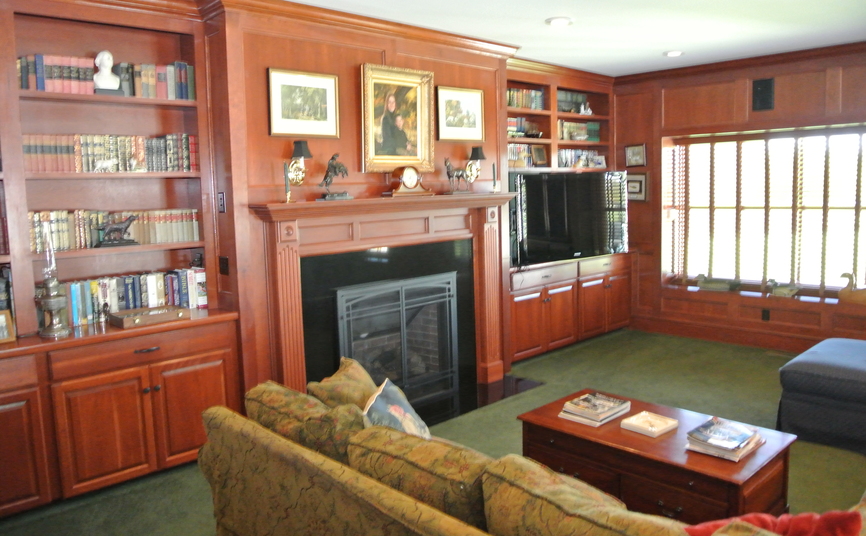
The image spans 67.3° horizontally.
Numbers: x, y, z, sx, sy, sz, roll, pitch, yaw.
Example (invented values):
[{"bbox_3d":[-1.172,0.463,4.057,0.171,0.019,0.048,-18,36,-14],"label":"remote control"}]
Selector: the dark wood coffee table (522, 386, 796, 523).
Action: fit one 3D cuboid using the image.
[{"bbox_3d":[1.039,0.995,3.129,0.635,0.476,1.082,-8,10,-44],"label":"dark wood coffee table"}]

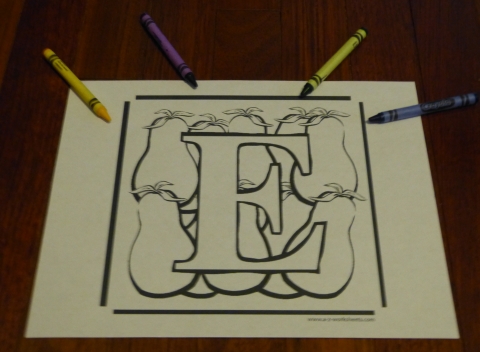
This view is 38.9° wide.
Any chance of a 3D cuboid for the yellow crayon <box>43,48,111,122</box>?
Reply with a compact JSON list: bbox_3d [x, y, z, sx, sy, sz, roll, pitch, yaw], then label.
[{"bbox_3d":[-0.131,-0.073,0.547,0.008,0.008,0.092,-35,64,-20],"label":"yellow crayon"}]

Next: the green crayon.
[{"bbox_3d":[0.078,-0.094,0.561,0.008,0.008,0.091,34,63,20],"label":"green crayon"}]

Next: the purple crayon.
[{"bbox_3d":[-0.059,-0.105,0.567,0.008,0.008,0.091,-27,61,-16],"label":"purple crayon"}]

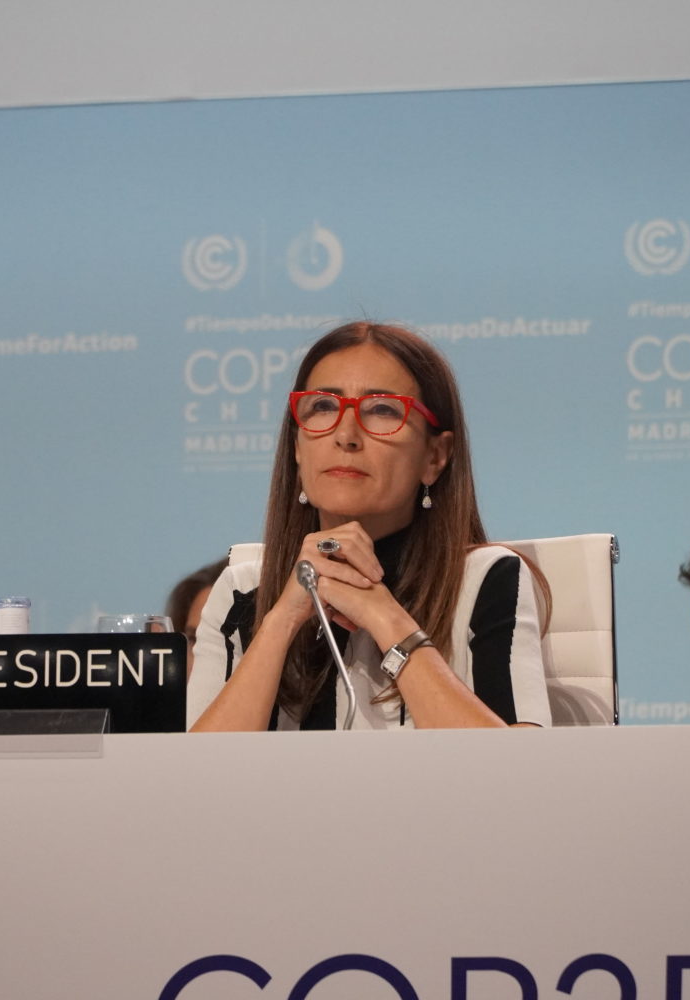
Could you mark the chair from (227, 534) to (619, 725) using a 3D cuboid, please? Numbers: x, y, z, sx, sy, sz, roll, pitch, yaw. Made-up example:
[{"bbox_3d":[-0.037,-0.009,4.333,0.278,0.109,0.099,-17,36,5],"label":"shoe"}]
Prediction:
[{"bbox_3d":[-0.030,0.543,8.878,0.570,1.070,0.620,-2,-7,22],"label":"chair"}]

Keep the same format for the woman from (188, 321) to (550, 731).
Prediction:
[{"bbox_3d":[-0.018,0.428,8.808,0.470,1.281,0.700,0,-7,13],"label":"woman"}]

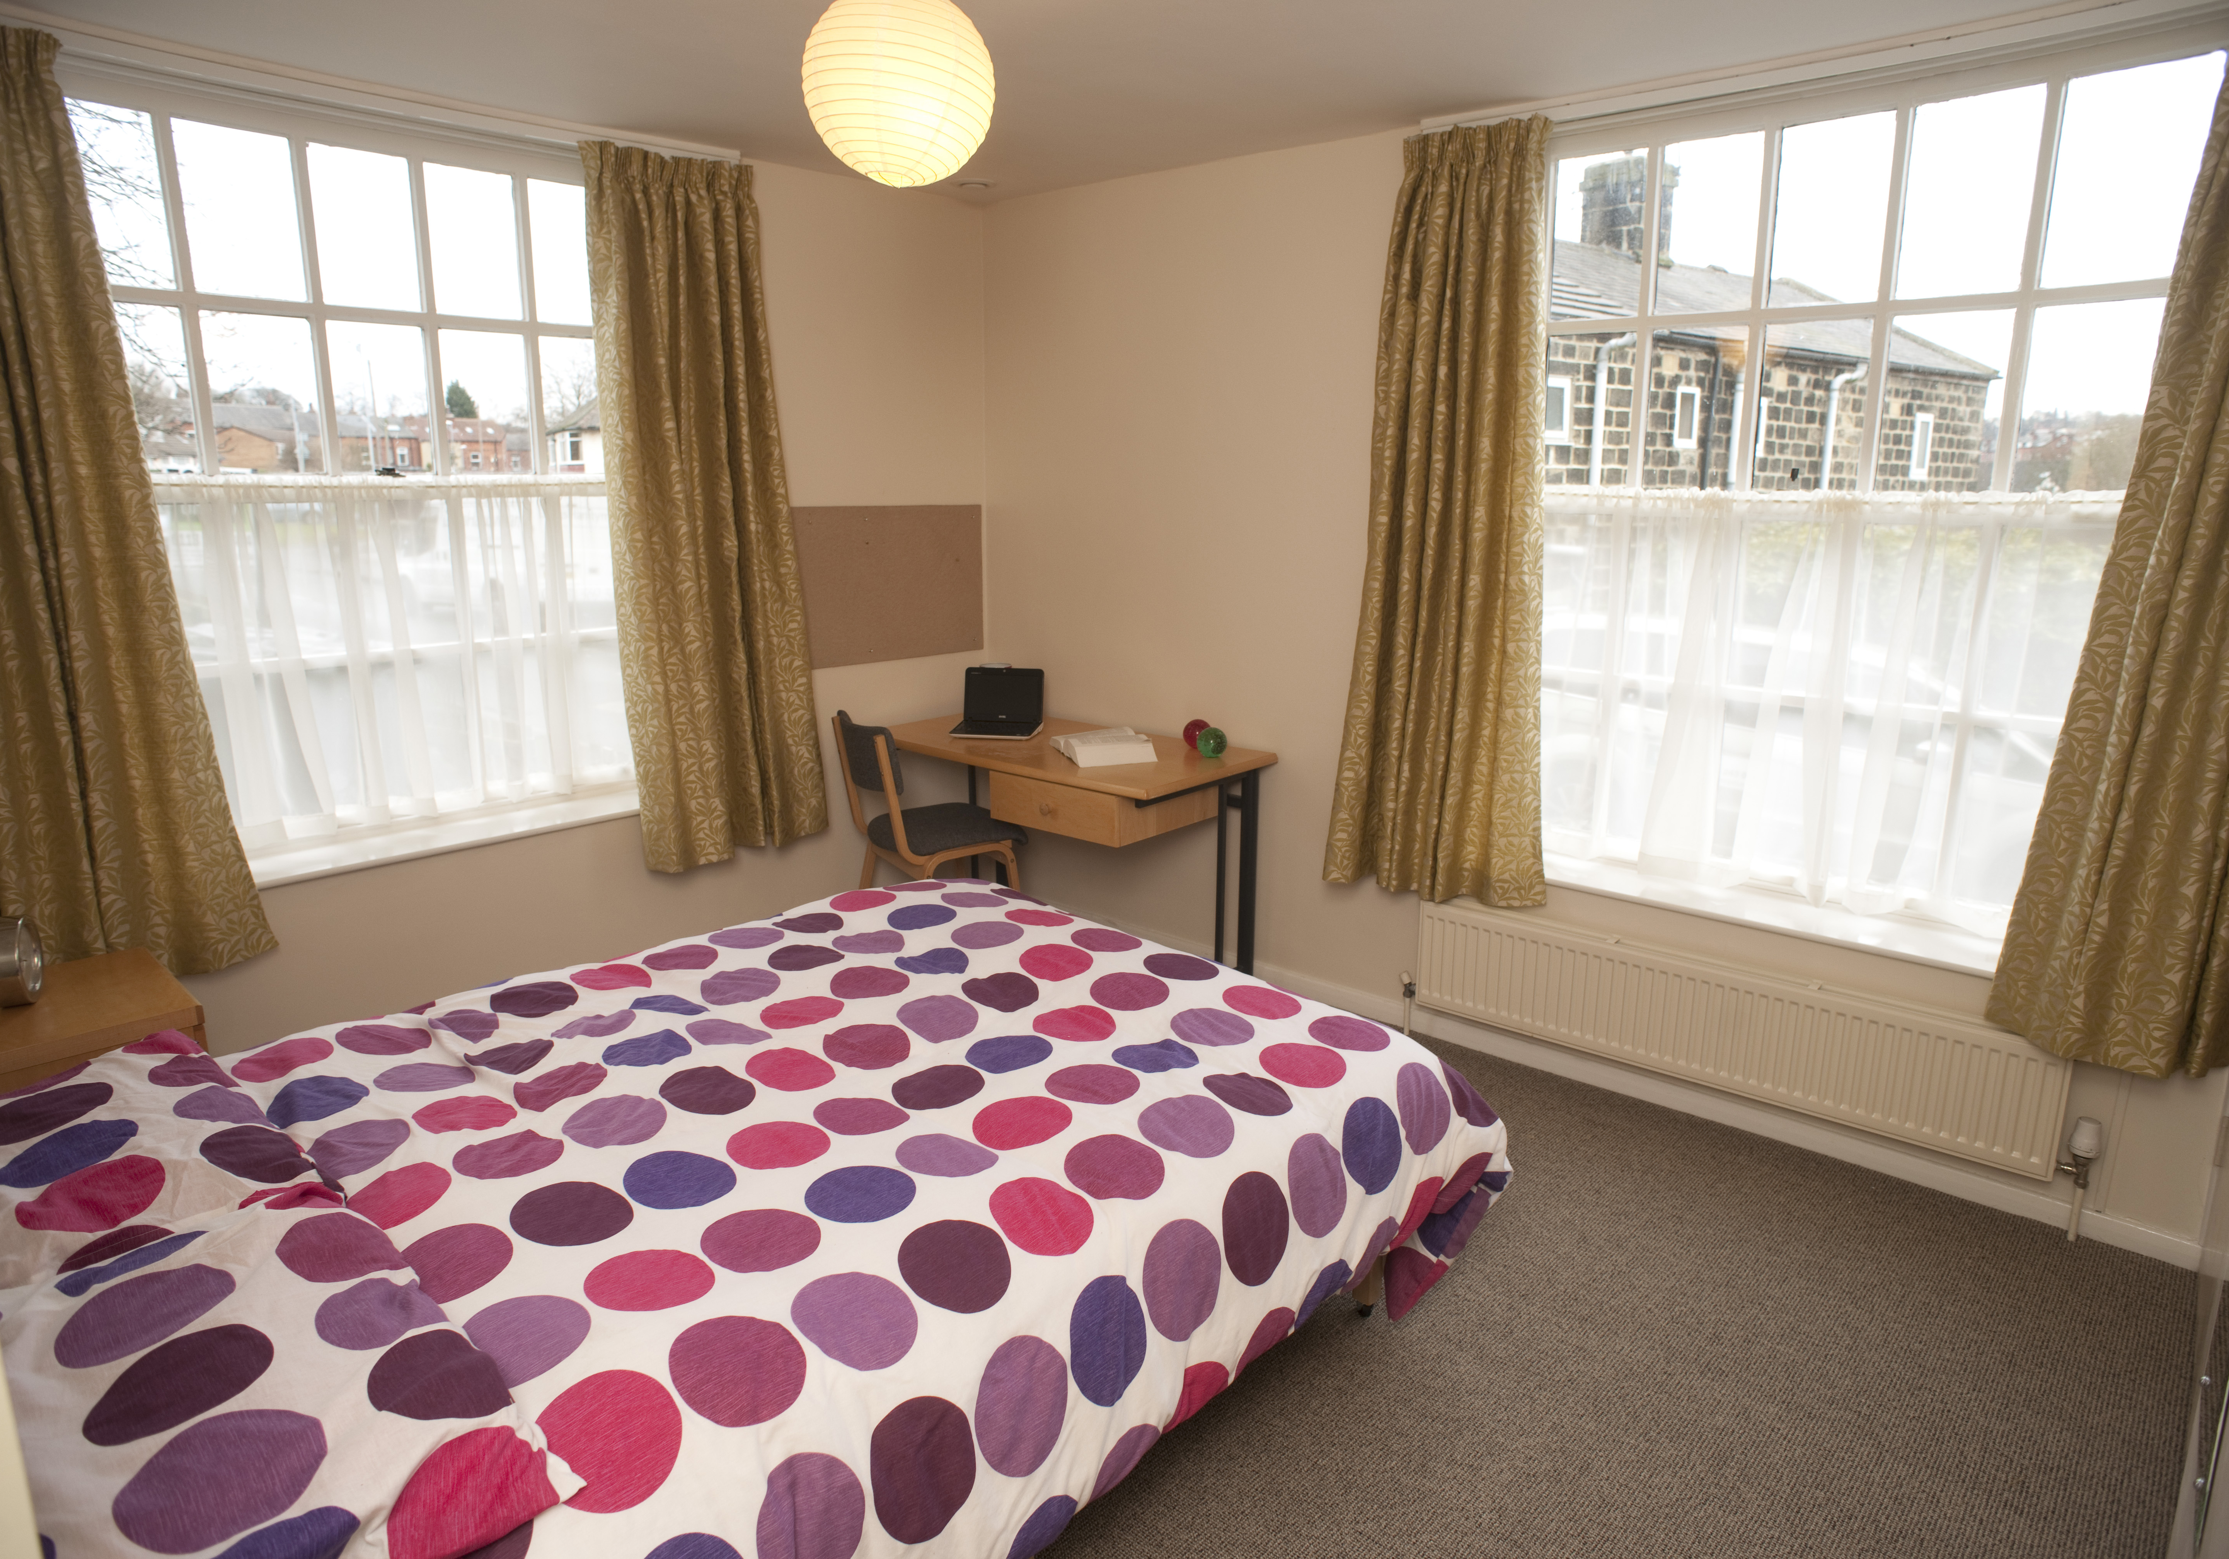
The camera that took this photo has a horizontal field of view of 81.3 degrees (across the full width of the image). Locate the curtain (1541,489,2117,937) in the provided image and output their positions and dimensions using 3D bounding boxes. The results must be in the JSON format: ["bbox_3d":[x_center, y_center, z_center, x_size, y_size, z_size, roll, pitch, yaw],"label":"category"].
[{"bbox_3d":[1.584,-0.195,3.096,1.331,0.972,0.060,11,17,39],"label":"curtain"}]

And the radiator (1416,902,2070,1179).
[{"bbox_3d":[1.408,0.586,3.133,1.444,0.294,0.060,11,17,39],"label":"radiator"}]

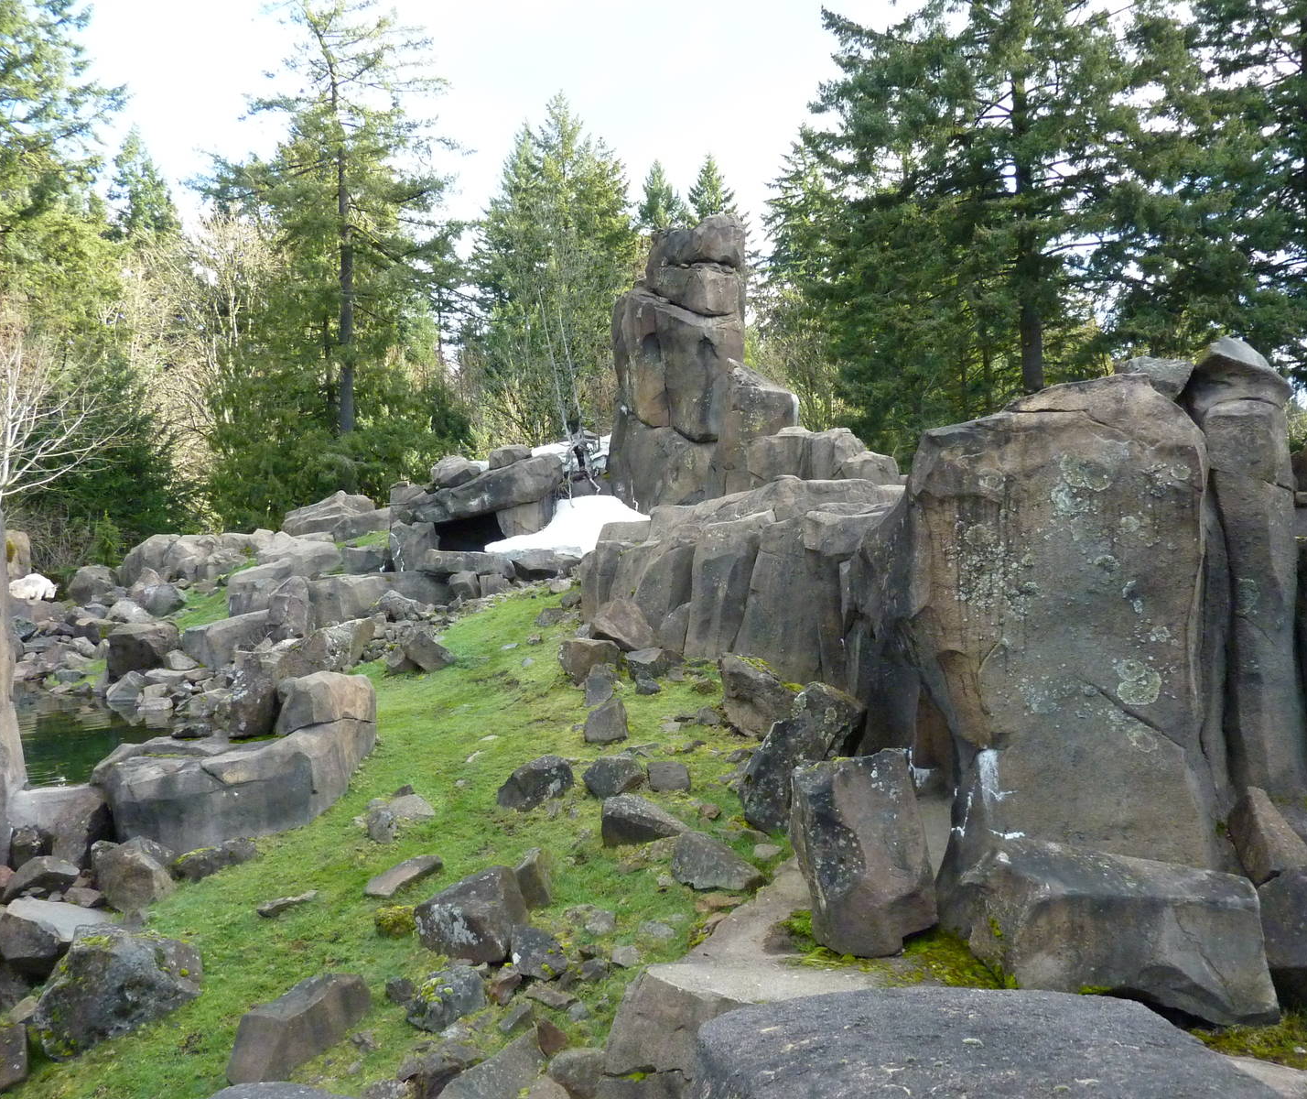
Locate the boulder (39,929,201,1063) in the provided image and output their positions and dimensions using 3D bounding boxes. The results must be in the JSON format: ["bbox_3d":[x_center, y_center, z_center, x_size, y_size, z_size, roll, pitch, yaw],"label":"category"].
[{"bbox_3d":[-3.691,3.005,7.300,1.020,0.700,0.750,-2,1,-29],"label":"boulder"}]

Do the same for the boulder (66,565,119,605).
[{"bbox_3d":[-14.827,0.954,28.000,1.350,1.100,1.200,-1,-1,-17],"label":"boulder"}]

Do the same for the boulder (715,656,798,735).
[{"bbox_3d":[1.271,1.752,12.700,0.950,0.920,0.800,-1,-1,0],"label":"boulder"}]

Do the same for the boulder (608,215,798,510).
[{"bbox_3d":[1.034,-3.736,22.500,3.800,6.000,3.400,-1,-1,6],"label":"boulder"}]

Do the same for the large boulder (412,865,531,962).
[{"bbox_3d":[-1.432,2.860,8.300,0.860,0.680,0.650,-1,-1,-9],"label":"large boulder"}]

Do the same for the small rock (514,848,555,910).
[{"bbox_3d":[-1.020,2.752,8.850,0.360,0.500,0.420,-1,-1,-11],"label":"small rock"}]

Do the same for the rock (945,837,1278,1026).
[{"bbox_3d":[2.881,2.413,6.750,1.750,0.830,1.000,-2,-1,9],"label":"rock"}]

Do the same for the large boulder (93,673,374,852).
[{"bbox_3d":[-6.758,3.319,17.000,4.100,2.100,2.300,-1,-1,-30],"label":"large boulder"}]

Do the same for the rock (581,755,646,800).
[{"bbox_3d":[-0.439,2.491,11.600,0.660,0.440,0.520,-1,-1,-15],"label":"rock"}]

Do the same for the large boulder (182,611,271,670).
[{"bbox_3d":[-8.633,1.824,21.500,1.750,1.050,1.300,-2,1,-17],"label":"large boulder"}]

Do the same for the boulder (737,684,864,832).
[{"bbox_3d":[1.324,1.916,9.600,1.050,1.320,0.900,-1,-1,6],"label":"boulder"}]

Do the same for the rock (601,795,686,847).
[{"bbox_3d":[-0.079,2.516,9.750,0.760,0.420,0.550,-2,-1,11],"label":"rock"}]

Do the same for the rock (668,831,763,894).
[{"bbox_3d":[0.385,1.978,6.700,0.550,0.320,0.360,-2,1,-9],"label":"rock"}]

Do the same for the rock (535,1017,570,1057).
[{"bbox_3d":[-0.515,2.487,5.400,0.170,0.180,0.130,-2,1,-11],"label":"rock"}]

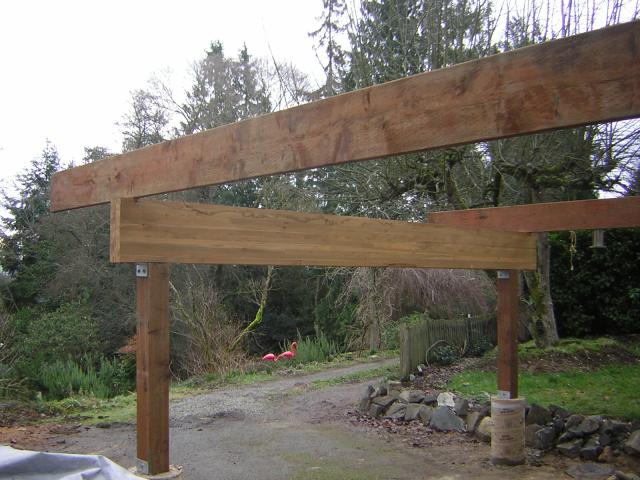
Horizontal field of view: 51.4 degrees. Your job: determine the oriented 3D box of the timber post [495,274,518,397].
[{"bbox_3d":[1.762,0.875,6.240,0.140,1.190,0.140,3,-4,-43],"label":"timber post"}]

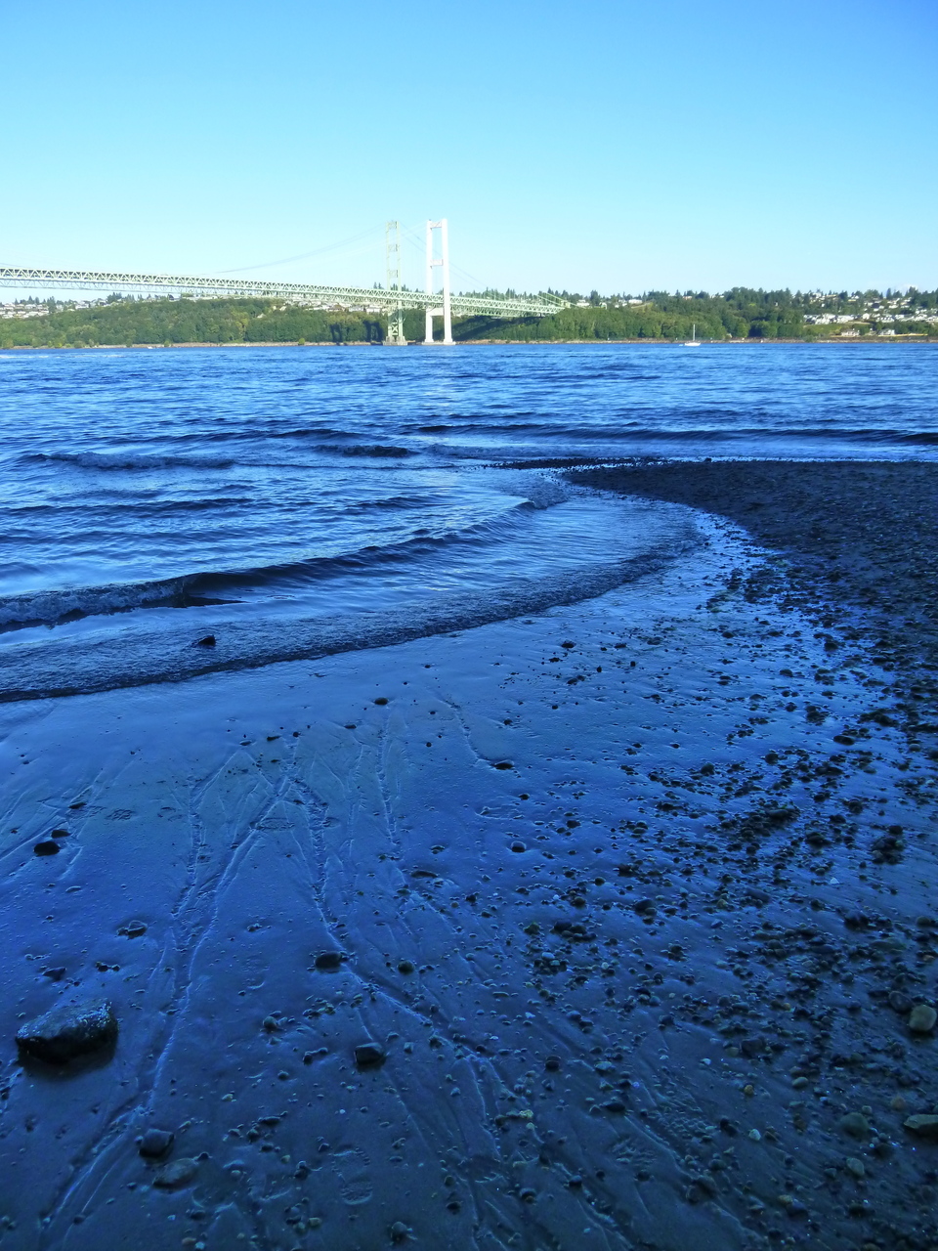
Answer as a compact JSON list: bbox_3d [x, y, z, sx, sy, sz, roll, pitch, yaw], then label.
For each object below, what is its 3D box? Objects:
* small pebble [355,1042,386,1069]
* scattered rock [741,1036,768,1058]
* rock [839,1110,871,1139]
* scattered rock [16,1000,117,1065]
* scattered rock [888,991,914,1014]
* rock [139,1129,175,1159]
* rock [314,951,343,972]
[{"bbox_3d":[-0.235,1.008,2.128,0.071,0.035,0.048,-2,15,-5],"label":"small pebble"},{"bbox_3d":[0.670,0.992,2.124,0.055,0.035,0.041,-2,15,-5],"label":"scattered rock"},{"bbox_3d":[0.814,1.052,1.905,0.058,0.032,0.046,3,16,14],"label":"rock"},{"bbox_3d":[-0.969,0.979,2.184,0.222,0.088,0.138,-5,16,-15],"label":"scattered rock"},{"bbox_3d":[1.082,0.943,2.264,0.035,0.042,0.054,-14,20,-38],"label":"scattered rock"},{"bbox_3d":[-0.653,1.083,1.893,0.066,0.030,0.055,-4,16,-10],"label":"rock"},{"bbox_3d":[-0.386,0.916,2.478,0.077,0.032,0.054,-3,16,-8],"label":"rock"}]

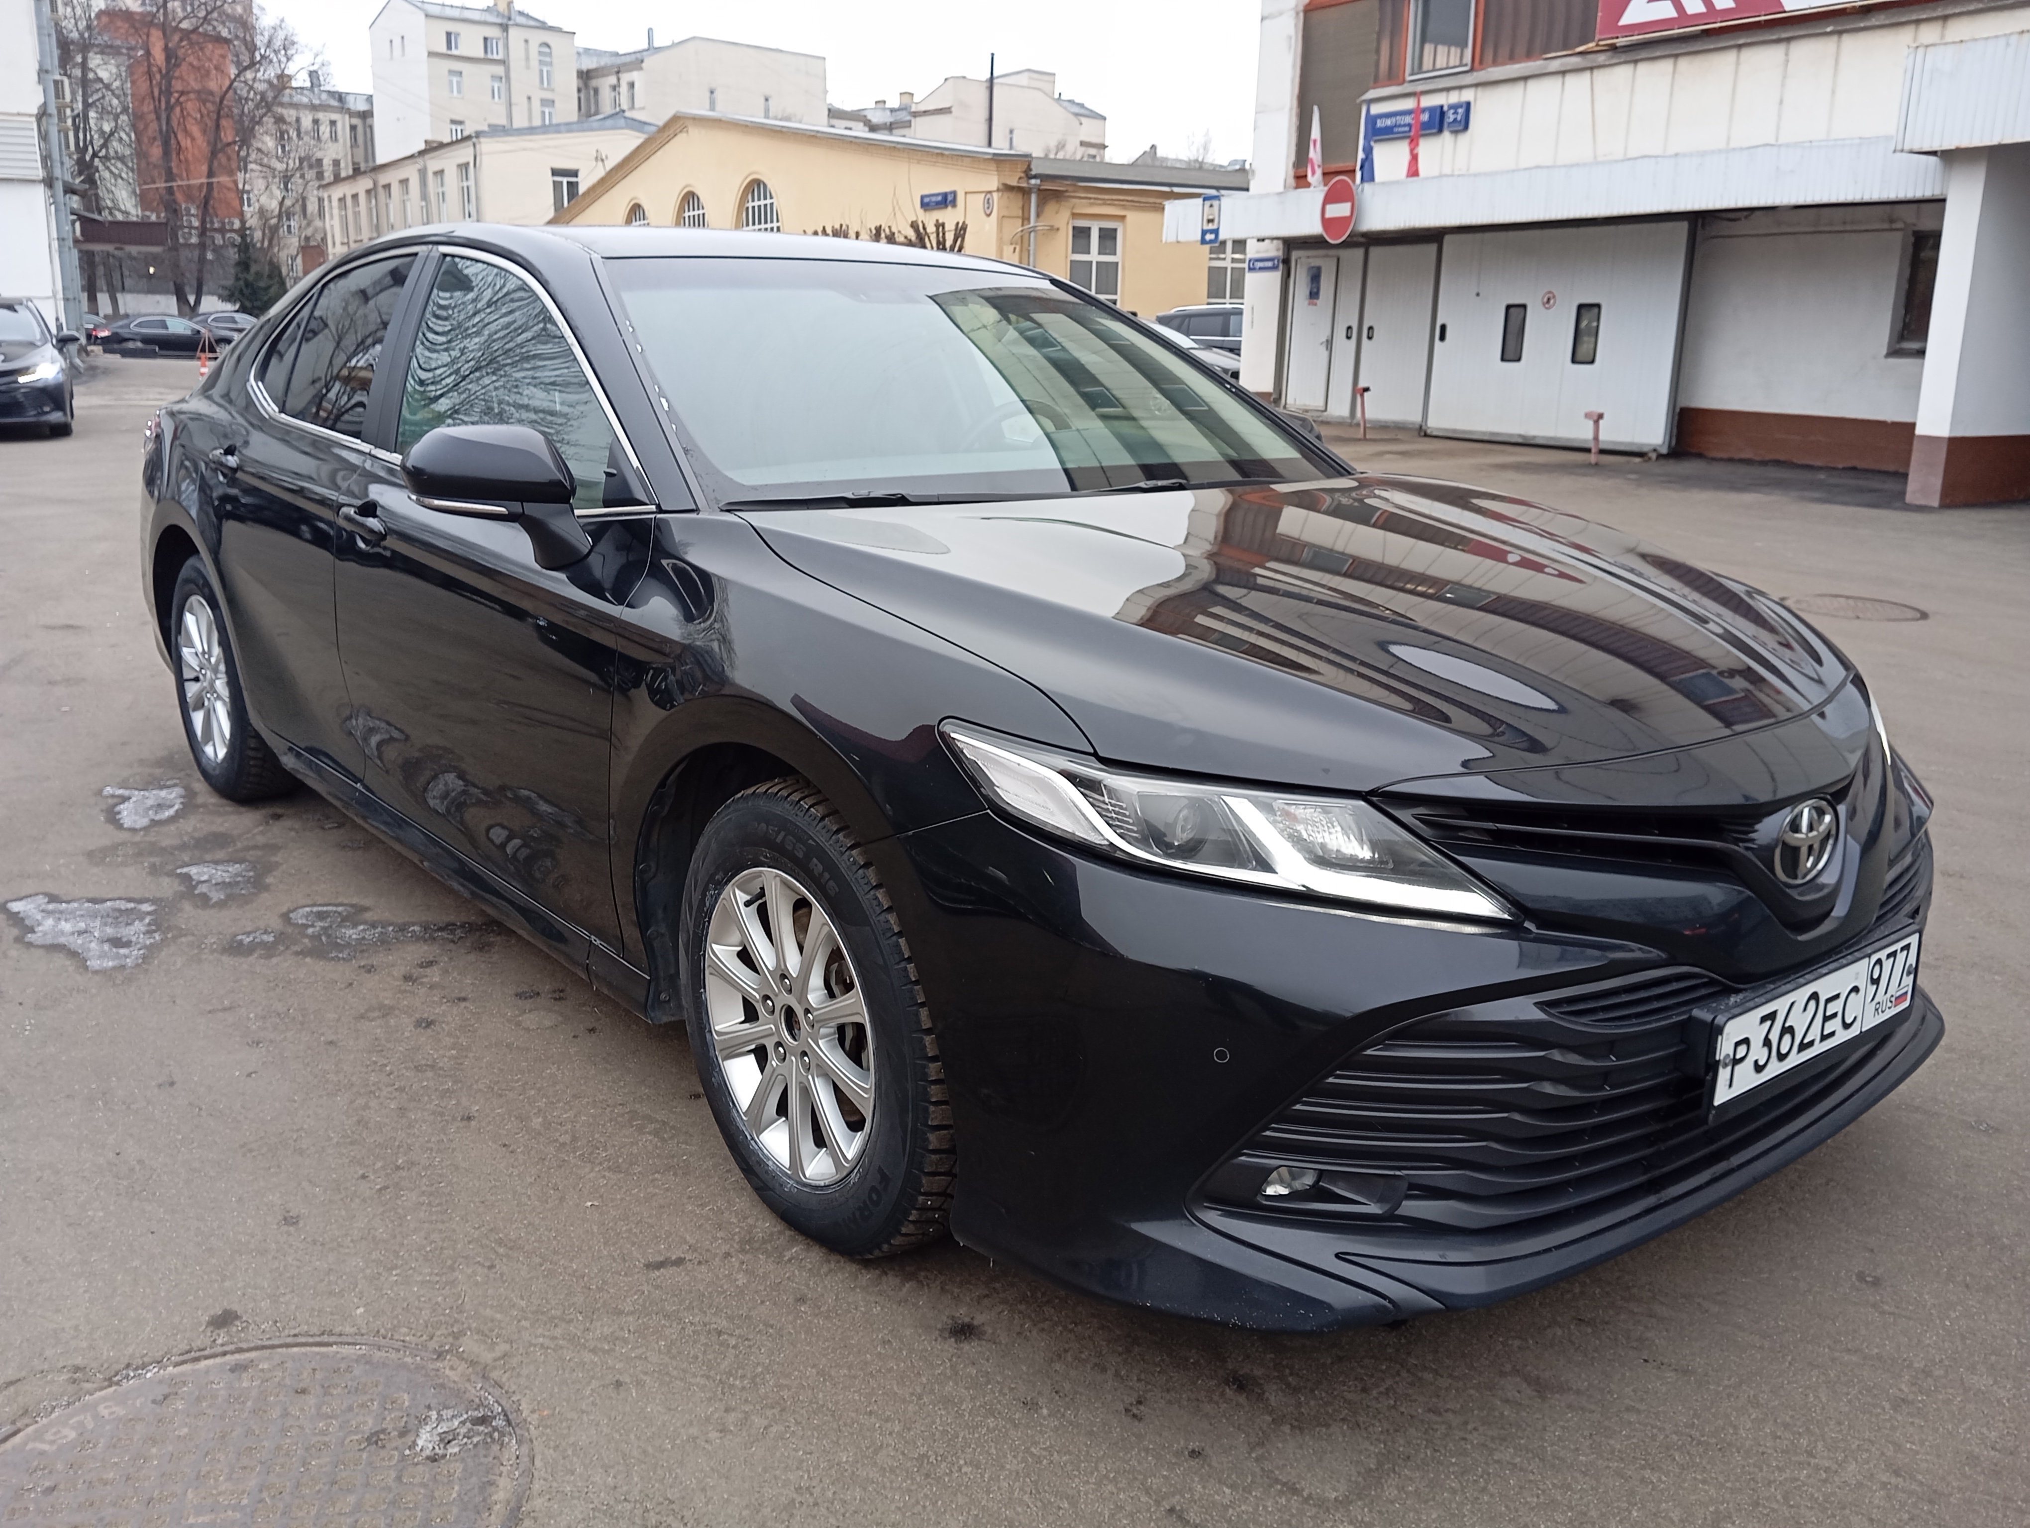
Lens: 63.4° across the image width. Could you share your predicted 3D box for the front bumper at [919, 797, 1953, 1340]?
[{"bbox_3d":[0.769,0.263,2.321,1.820,0.570,0.700,-9,18,-39],"label":"front bumper"}]

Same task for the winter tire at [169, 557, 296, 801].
[{"bbox_3d":[-2.050,-0.243,4.379,0.210,0.665,0.672,-10,18,-39],"label":"winter tire"}]

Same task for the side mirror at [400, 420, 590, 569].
[{"bbox_3d":[-0.815,-0.418,2.551,0.225,0.220,0.210,-9,18,-39],"label":"side mirror"}]

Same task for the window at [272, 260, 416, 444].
[{"bbox_3d":[-1.496,-0.930,3.645,0.180,0.390,0.760,-9,18,-39],"label":"window"}]

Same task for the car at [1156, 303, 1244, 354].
[{"bbox_3d":[5.185,-8.401,33.500,4.600,1.690,1.860,1,14,-6],"label":"car"}]

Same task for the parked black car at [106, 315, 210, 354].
[{"bbox_3d":[-29.105,-14.778,57.000,4.880,1.450,1.840,-6,16,-30],"label":"parked black car"}]

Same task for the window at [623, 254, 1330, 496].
[{"bbox_3d":[-0.078,-0.757,3.134,1.470,0.110,0.900,-10,46,-39],"label":"window"}]

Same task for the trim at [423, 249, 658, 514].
[{"bbox_3d":[-0.870,-0.722,2.920,0.200,0.420,1.280,-9,18,-39],"label":"trim"}]

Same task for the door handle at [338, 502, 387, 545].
[{"bbox_3d":[-1.250,-0.464,3.168,0.055,0.050,0.235,-10,18,-39],"label":"door handle"}]

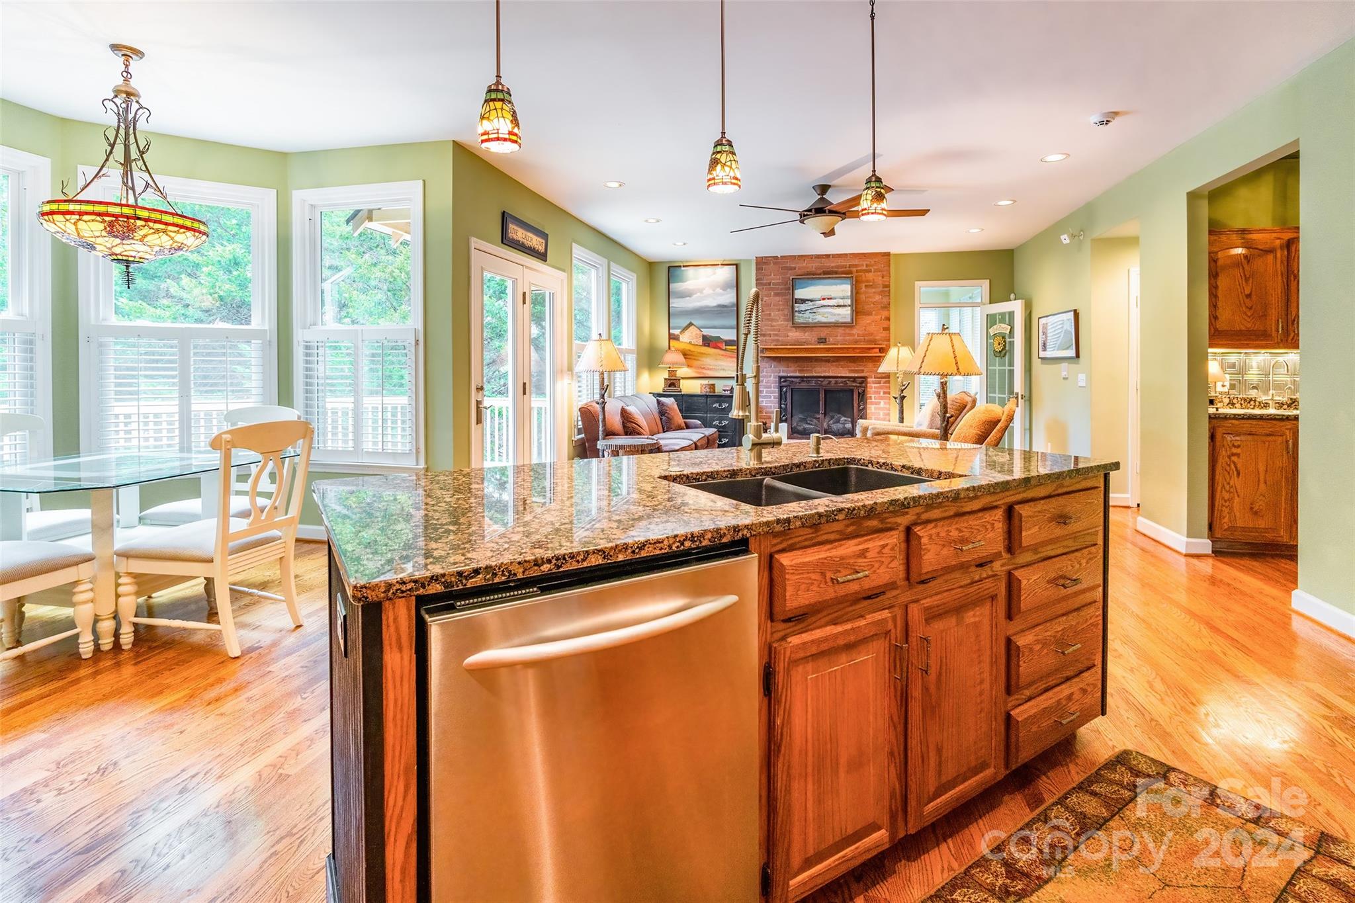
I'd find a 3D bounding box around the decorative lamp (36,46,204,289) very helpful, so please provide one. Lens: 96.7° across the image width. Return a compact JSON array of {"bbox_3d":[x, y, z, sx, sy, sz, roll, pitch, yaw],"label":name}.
[{"bbox_3d":[-2.558,-1.315,2.800,0.580,1.110,0.580,0,5,0],"label":"decorative lamp"}]

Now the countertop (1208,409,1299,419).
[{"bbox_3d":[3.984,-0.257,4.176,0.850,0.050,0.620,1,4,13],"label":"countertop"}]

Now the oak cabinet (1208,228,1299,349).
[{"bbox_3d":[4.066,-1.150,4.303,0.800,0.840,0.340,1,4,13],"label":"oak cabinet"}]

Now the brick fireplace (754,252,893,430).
[{"bbox_3d":[1.942,-1.346,8.060,1.790,2.650,0.420,1,5,12],"label":"brick fireplace"}]

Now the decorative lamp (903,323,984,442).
[{"bbox_3d":[1.601,-0.017,3.620,0.470,1.480,0.470,0,5,0],"label":"decorative lamp"}]

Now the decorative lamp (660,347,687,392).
[{"bbox_3d":[-0.048,-1.077,8.062,0.390,0.600,0.390,1,4,13],"label":"decorative lamp"}]

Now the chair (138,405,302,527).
[{"bbox_3d":[-2.650,0.252,3.500,0.510,0.985,0.600,0,5,6],"label":"chair"}]

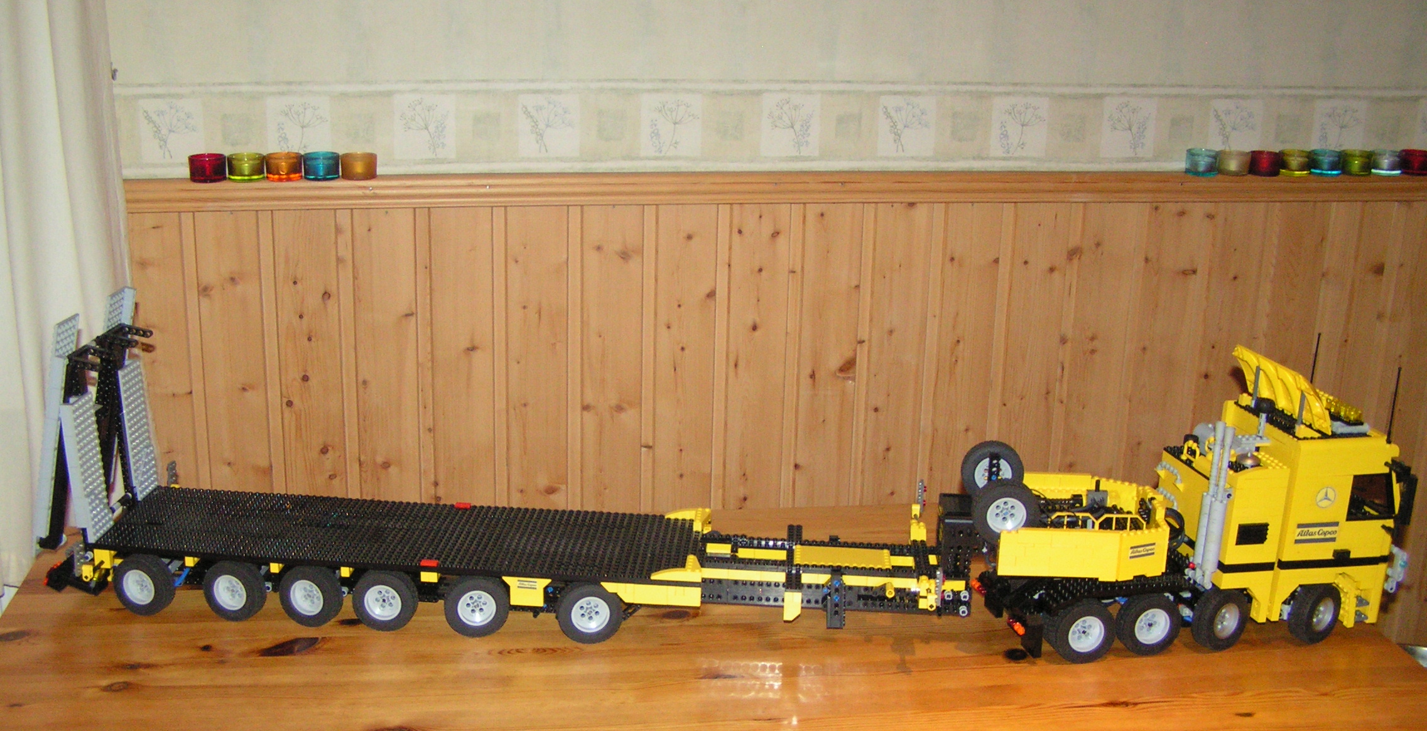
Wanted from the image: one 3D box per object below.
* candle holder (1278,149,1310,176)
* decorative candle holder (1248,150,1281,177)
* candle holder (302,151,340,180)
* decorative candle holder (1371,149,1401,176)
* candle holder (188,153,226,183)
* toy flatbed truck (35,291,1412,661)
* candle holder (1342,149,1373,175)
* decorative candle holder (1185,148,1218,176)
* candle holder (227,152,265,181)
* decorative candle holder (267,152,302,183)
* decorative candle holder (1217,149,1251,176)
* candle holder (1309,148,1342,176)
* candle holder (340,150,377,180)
[{"bbox_3d":[0.896,-0.312,2.414,0.050,0.036,0.050,-1,16,-10],"label":"candle holder"},{"bbox_3d":[0.849,-0.312,2.413,0.049,0.034,0.049,-1,18,-9],"label":"decorative candle holder"},{"bbox_3d":[-0.540,-0.276,2.158,0.049,0.034,0.049,-1,18,-9],"label":"candle holder"},{"bbox_3d":[1.052,-0.316,2.449,0.050,0.036,0.050,-1,16,-10],"label":"decorative candle holder"},{"bbox_3d":[-0.689,-0.269,2.134,0.049,0.034,0.049,-1,18,-9],"label":"candle holder"},{"bbox_3d":[0.013,0.108,1.557,1.370,0.303,0.213,2,16,0],"label":"toy flatbed truck"},{"bbox_3d":[1.001,-0.317,2.438,0.049,0.034,0.049,-1,18,-9],"label":"candle holder"},{"bbox_3d":[0.743,-0.308,2.382,0.050,0.036,0.050,-1,16,-10],"label":"decorative candle holder"},{"bbox_3d":[-0.639,-0.272,2.142,0.049,0.034,0.049,-1,18,-9],"label":"candle holder"},{"bbox_3d":[-0.587,-0.272,2.142,0.050,0.036,0.050,-1,16,-10],"label":"decorative candle holder"},{"bbox_3d":[0.797,-0.312,2.404,0.049,0.034,0.049,-1,18,-9],"label":"decorative candle holder"},{"bbox_3d":[0.949,-0.313,2.426,0.050,0.036,0.050,-1,16,-10],"label":"candle holder"},{"bbox_3d":[-0.488,-0.274,2.159,0.050,0.036,0.050,-1,16,-10],"label":"candle holder"}]

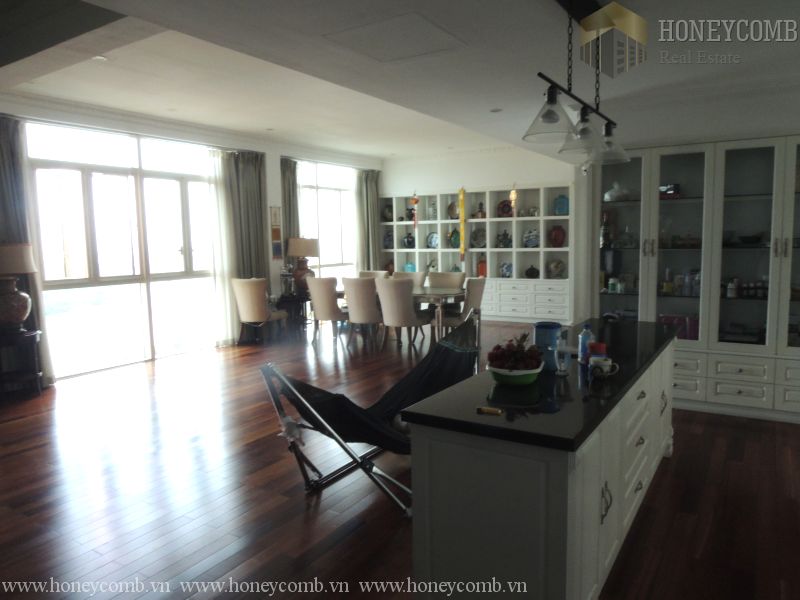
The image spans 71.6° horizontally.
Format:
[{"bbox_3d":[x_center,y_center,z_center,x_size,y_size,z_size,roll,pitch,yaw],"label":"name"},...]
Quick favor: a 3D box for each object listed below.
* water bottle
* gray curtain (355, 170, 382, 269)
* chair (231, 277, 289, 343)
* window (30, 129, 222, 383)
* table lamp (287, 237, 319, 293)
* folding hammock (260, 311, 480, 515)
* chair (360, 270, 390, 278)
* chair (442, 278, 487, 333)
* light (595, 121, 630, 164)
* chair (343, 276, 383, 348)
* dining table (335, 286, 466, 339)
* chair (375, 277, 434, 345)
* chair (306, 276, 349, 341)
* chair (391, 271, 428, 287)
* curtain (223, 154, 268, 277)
[{"bbox_3d":[1.061,0.250,3.151,0.073,0.220,0.073,3,7,33],"label":"water bottle"},{"bbox_3d":[-0.613,-1.163,11.488,0.200,2.980,0.680,3,7,33],"label":"gray curtain"},{"bbox_3d":[-2.171,0.160,8.864,0.590,1.000,0.660,1,7,24],"label":"chair"},{"bbox_3d":[-3.430,-0.649,7.457,0.120,2.970,2.680,3,7,33],"label":"window"},{"bbox_3d":[-1.663,-0.586,9.603,0.520,0.950,0.520,-1,6,0],"label":"table lamp"},{"bbox_3d":[0.004,0.675,3.702,0.750,0.970,2.320,3,7,33],"label":"folding hammock"},{"bbox_3d":[-0.607,0.047,9.578,0.590,1.000,0.660,3,7,33],"label":"chair"},{"bbox_3d":[0.892,0.179,8.034,0.630,1.020,0.540,3,7,33],"label":"chair"},{"bbox_3d":[1.277,-0.963,3.384,0.250,0.240,0.250,3,7,33],"label":"light"},{"bbox_3d":[-0.450,0.171,8.379,0.540,1.020,0.630,3,7,33],"label":"chair"},{"bbox_3d":[-0.031,0.219,9.048,2.250,0.765,1.020,3,7,33],"label":"dining table"},{"bbox_3d":[0.114,0.174,8.244,0.590,1.000,0.660,3,7,34],"label":"chair"},{"bbox_3d":[-0.995,0.142,8.773,0.590,1.000,0.660,3,8,36],"label":"chair"},{"bbox_3d":[-0.016,0.075,9.186,0.590,1.000,0.660,3,7,33],"label":"chair"},{"bbox_3d":[-2.373,-0.849,8.819,0.180,2.970,0.850,3,7,33],"label":"curtain"}]

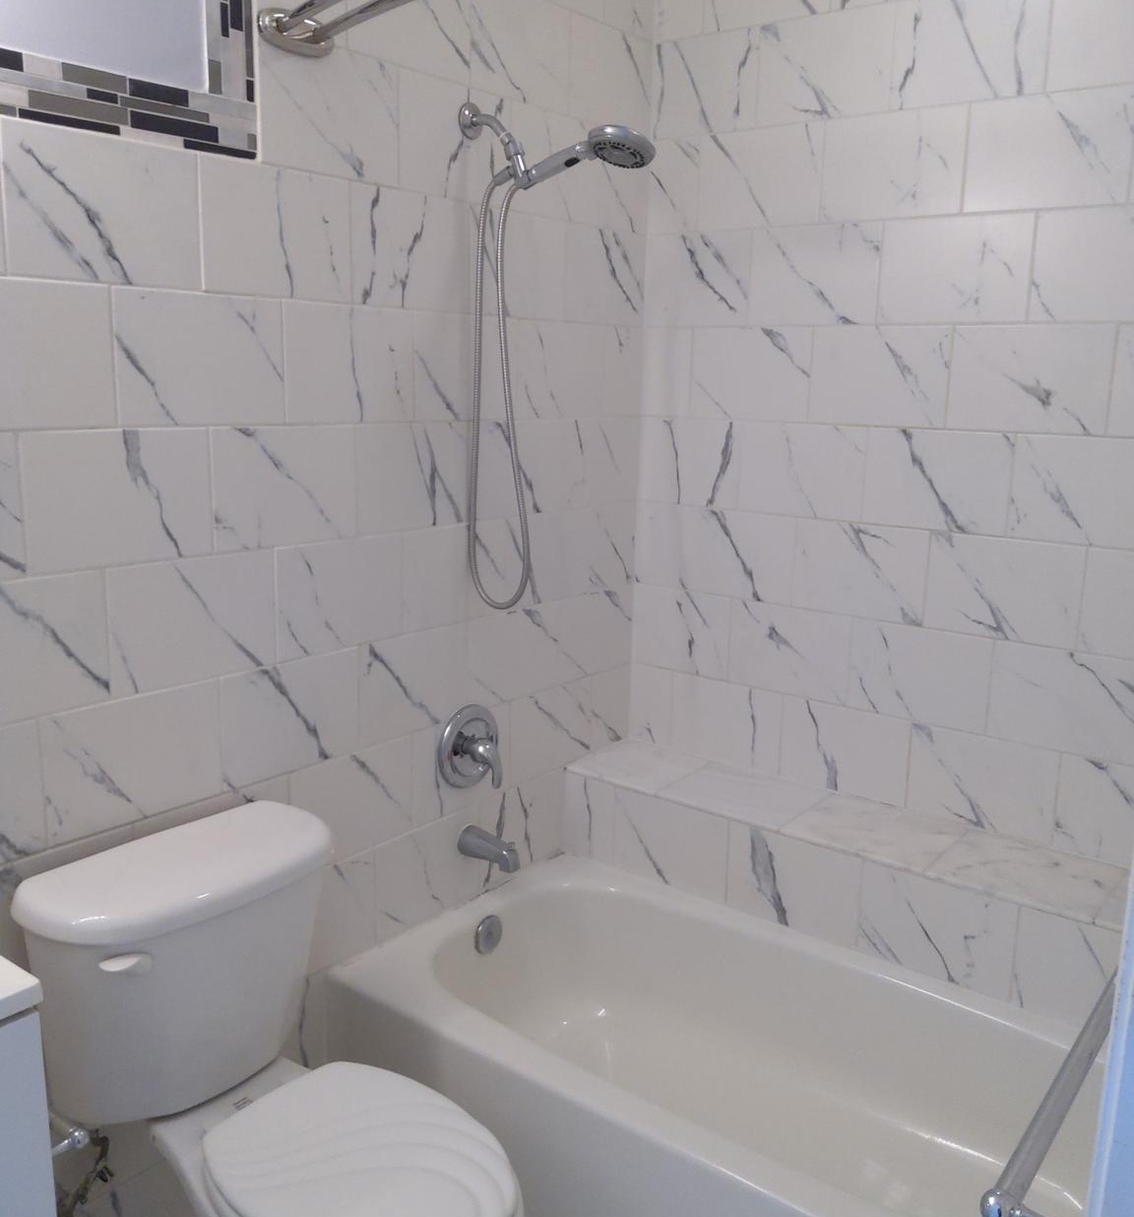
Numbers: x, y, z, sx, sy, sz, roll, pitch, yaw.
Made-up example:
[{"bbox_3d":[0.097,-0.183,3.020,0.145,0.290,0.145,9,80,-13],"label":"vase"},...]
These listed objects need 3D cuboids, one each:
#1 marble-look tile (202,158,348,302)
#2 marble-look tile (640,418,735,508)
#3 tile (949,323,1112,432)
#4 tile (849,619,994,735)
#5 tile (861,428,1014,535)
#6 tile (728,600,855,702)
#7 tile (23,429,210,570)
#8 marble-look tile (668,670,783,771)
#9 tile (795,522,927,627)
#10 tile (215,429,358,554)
[{"bbox_3d":[-0.472,-0.615,1.862,0.010,0.204,0.302,10,15,37],"label":"marble-look tile"},{"bbox_3d":[0.287,-0.345,2.656,0.269,0.202,0.010,10,15,37],"label":"marble-look tile"},{"bbox_3d":[0.877,-0.437,2.158,0.299,0.201,0.010,10,15,37],"label":"tile"},{"bbox_3d":[0.741,0.138,2.389,0.300,0.200,0.010,10,15,37],"label":"tile"},{"bbox_3d":[0.749,-0.261,2.303,0.299,0.202,0.010,10,15,37],"label":"tile"},{"bbox_3d":[0.501,0.095,2.561,0.299,0.201,0.010,10,15,37],"label":"tile"},{"bbox_3d":[-0.658,-0.163,1.685,0.010,0.202,0.299,10,15,37],"label":"tile"},{"bbox_3d":[0.378,0.270,2.702,0.300,0.200,0.010,10,15,37],"label":"marble-look tile"},{"bbox_3d":[0.626,-0.083,2.428,0.299,0.201,0.010,10,15,37],"label":"tile"},{"bbox_3d":[-0.473,-0.207,1.919,0.010,0.201,0.299,10,15,37],"label":"tile"}]

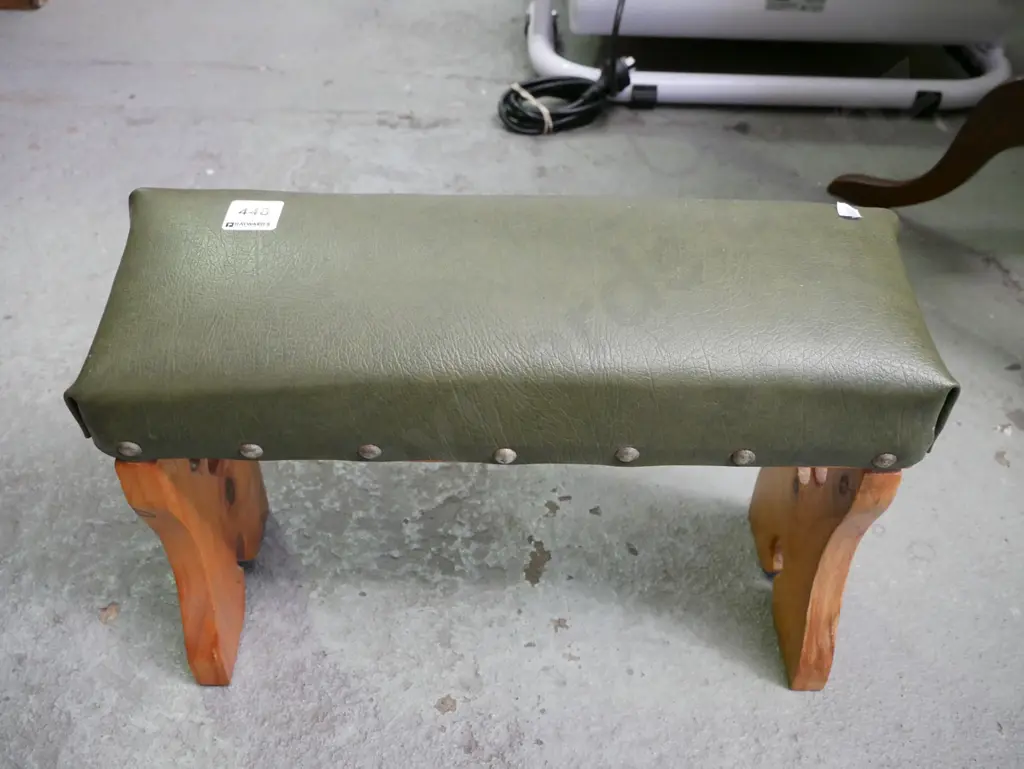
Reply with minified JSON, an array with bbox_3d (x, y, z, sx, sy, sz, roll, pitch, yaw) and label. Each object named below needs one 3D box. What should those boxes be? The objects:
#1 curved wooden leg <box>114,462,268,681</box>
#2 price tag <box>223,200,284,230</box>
[{"bbox_3d":[-0.227,0.080,0.746,0.024,0.244,0.183,1,47,0],"label":"curved wooden leg"},{"bbox_3d":[-0.167,-0.109,0.649,0.035,0.001,0.030,1,47,0],"label":"price tag"}]

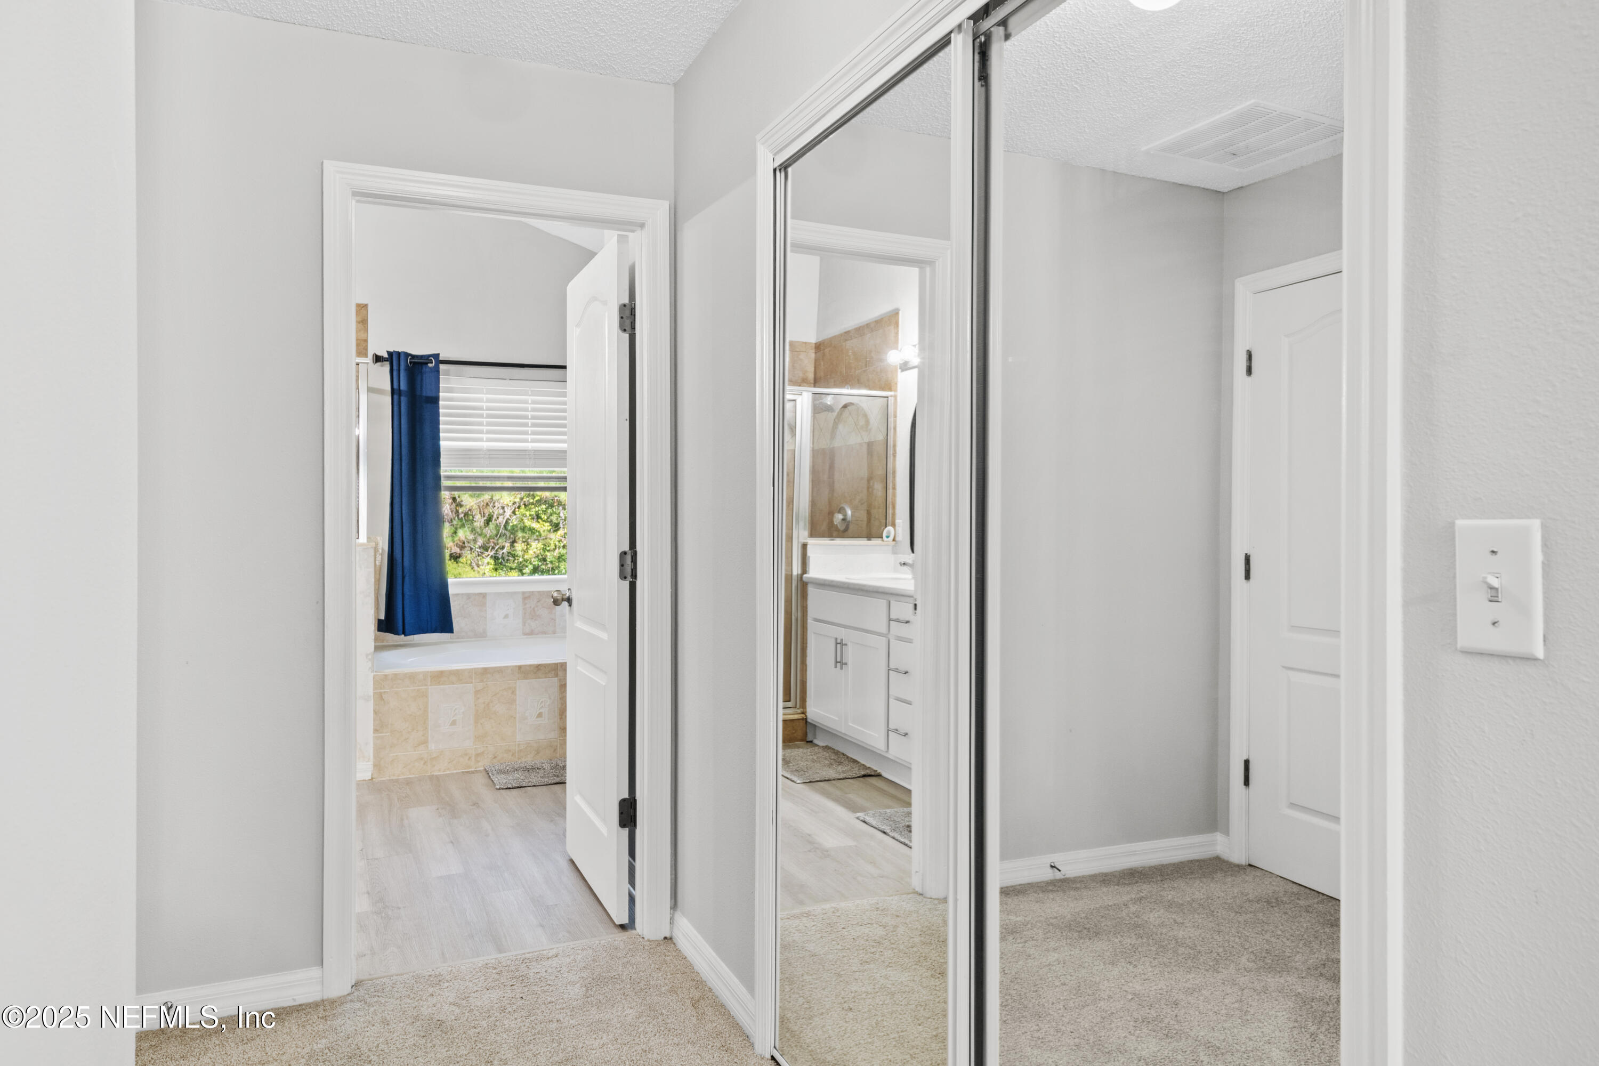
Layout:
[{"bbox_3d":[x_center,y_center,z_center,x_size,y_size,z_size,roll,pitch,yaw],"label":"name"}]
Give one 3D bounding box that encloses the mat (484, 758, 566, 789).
[{"bbox_3d":[-1.149,1.133,5.069,0.610,0.020,0.400,0,1,-24],"label":"mat"}]

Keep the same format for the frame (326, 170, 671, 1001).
[{"bbox_3d":[-0.807,0.119,2.921,0.902,2.110,0.140,0,1,-24],"label":"frame"}]

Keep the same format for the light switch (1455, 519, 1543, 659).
[{"bbox_3d":[0.583,0.046,0.895,0.018,0.115,0.070,0,1,-24],"label":"light switch"}]

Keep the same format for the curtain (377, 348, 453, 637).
[{"bbox_3d":[-2.133,-0.211,5.929,0.400,1.580,0.110,0,1,-24],"label":"curtain"}]

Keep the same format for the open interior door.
[{"bbox_3d":[-0.670,0.134,3.499,0.038,2.030,0.765,0,1,-24],"label":"open interior door"}]

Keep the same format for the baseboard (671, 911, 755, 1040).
[{"bbox_3d":[-0.231,1.141,2.789,0.014,0.089,0.625,0,1,-24],"label":"baseboard"}]

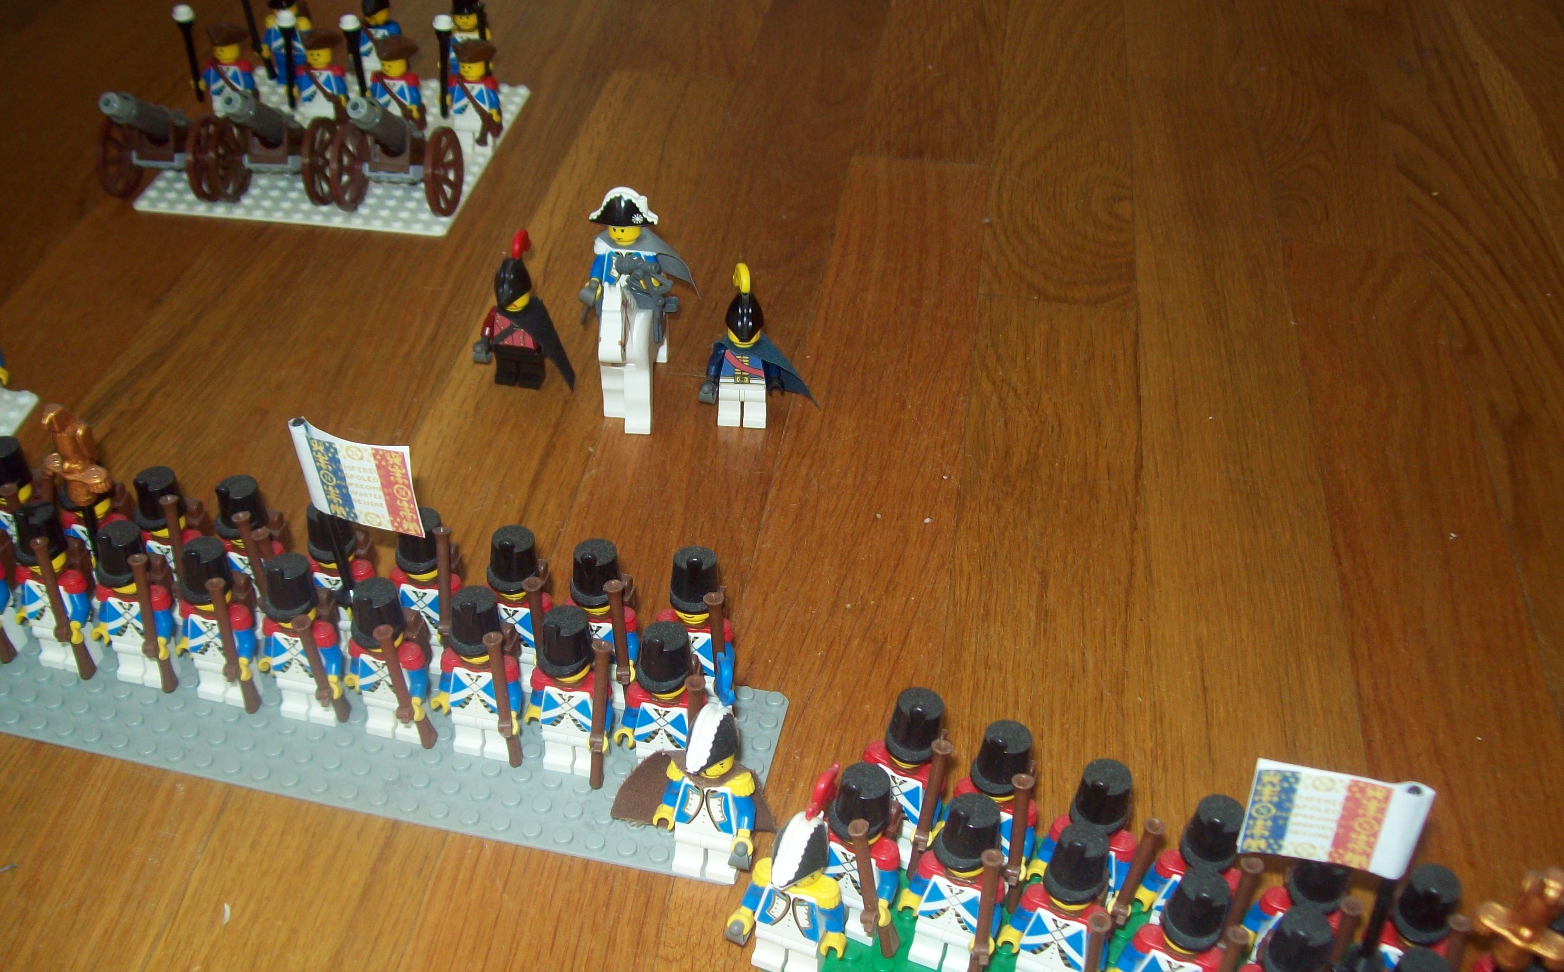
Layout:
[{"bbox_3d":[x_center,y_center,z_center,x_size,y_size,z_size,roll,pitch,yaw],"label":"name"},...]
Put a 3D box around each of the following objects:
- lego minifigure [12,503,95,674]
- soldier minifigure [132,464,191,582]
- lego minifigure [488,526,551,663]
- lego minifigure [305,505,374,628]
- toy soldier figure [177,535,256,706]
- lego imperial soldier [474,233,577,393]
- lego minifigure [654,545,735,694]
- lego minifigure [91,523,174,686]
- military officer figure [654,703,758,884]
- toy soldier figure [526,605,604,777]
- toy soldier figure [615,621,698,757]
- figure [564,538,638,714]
[{"bbox_3d":[-0.187,0.028,0.417,0.025,0.050,0.022,9,40,8],"label":"lego minifigure"},{"bbox_3d":[-0.160,0.017,0.430,0.025,0.050,0.022,9,40,8],"label":"soldier minifigure"},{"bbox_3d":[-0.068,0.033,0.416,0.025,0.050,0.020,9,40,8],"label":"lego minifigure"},{"bbox_3d":[-0.115,0.025,0.423,0.025,0.050,0.022,9,40,8],"label":"lego minifigure"},{"bbox_3d":[-0.142,0.035,0.409,0.025,0.050,0.022,9,40,8],"label":"toy soldier figure"},{"bbox_3d":[-0.083,-0.056,0.520,0.032,0.055,0.019,9,40,8],"label":"lego imperial soldier"},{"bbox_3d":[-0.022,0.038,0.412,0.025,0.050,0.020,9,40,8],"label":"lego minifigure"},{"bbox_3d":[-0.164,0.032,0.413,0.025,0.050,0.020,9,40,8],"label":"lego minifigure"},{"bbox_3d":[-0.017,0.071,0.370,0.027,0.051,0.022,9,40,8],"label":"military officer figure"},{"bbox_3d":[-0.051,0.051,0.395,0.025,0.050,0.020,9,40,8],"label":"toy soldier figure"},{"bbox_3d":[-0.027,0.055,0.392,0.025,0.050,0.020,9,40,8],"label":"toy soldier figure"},{"bbox_3d":[-0.046,0.036,0.413,0.025,0.050,0.022,9,40,8],"label":"figure"}]

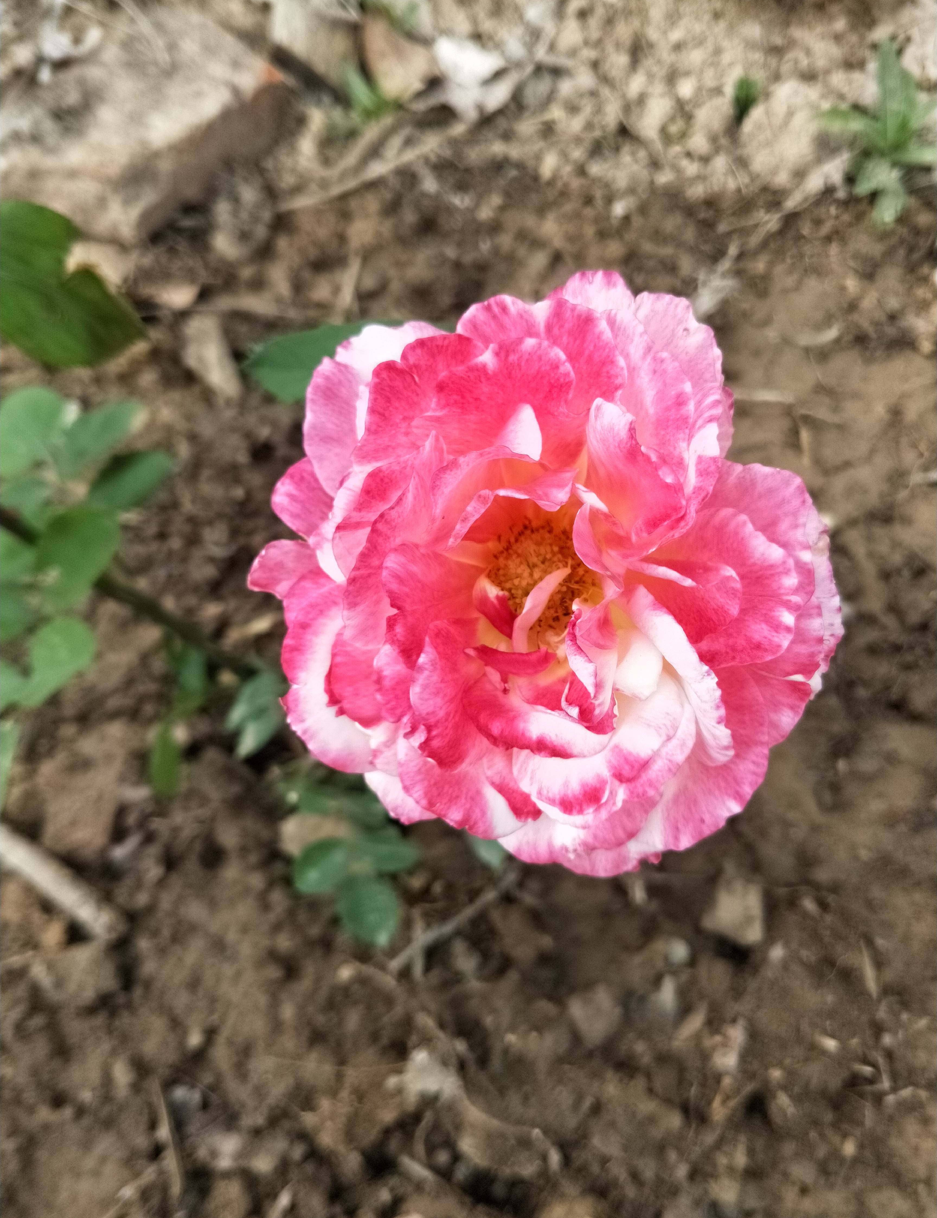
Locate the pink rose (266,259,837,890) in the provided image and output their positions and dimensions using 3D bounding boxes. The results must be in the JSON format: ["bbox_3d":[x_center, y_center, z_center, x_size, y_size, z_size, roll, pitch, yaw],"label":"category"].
[{"bbox_3d":[0.016,-0.007,0.187,0.117,0.062,0.117,0,81,3],"label":"pink rose"}]

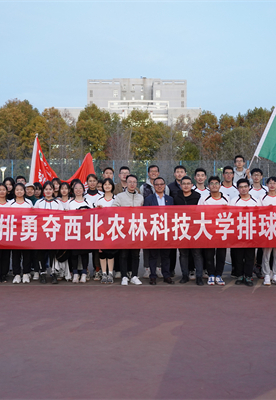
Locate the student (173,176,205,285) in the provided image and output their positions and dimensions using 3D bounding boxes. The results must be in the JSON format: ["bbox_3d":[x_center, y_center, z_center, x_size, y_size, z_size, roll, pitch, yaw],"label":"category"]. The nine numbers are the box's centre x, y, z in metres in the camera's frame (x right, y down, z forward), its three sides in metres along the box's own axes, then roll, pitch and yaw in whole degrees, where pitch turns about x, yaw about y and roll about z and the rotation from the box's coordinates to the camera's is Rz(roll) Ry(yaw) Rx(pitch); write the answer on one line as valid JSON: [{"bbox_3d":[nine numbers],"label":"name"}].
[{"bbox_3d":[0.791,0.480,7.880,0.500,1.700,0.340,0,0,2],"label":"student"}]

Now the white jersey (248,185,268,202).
[{"bbox_3d":[2.077,0.060,8.620,0.460,0.660,0.300,0,1,3],"label":"white jersey"}]

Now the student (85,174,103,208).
[{"bbox_3d":[-0.763,0.451,8.434,0.460,1.764,0.360,0,1,0],"label":"student"}]

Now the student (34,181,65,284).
[{"bbox_3d":[-1.425,0.512,8.009,0.470,1.624,0.380,0,1,-7],"label":"student"}]

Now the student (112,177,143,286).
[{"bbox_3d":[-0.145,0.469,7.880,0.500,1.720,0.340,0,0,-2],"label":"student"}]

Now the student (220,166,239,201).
[{"bbox_3d":[1.546,0.380,8.450,0.480,1.893,0.330,0,0,3],"label":"student"}]

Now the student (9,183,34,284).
[{"bbox_3d":[-1.854,0.529,7.991,0.430,1.591,0.380,0,1,-6],"label":"student"}]

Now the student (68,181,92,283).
[{"bbox_3d":[-0.924,0.515,8.035,0.430,1.618,0.380,0,1,-5],"label":"student"}]

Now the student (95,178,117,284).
[{"bbox_3d":[-0.516,0.497,8.128,0.450,1.683,0.380,0,1,0],"label":"student"}]

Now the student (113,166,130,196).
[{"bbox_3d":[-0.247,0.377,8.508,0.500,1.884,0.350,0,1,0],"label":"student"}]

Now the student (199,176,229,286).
[{"bbox_3d":[1.206,0.480,7.880,0.500,1.700,0.340,0,0,3],"label":"student"}]

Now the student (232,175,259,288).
[{"bbox_3d":[1.672,0.500,7.777,0.480,1.654,0.400,0,1,6],"label":"student"}]

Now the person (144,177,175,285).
[{"bbox_3d":[0.353,0.488,8.085,0.540,1.711,0.380,0,1,0],"label":"person"}]

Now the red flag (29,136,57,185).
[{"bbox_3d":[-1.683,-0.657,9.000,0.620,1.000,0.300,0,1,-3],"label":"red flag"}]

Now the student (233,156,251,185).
[{"bbox_3d":[1.904,0.042,9.200,0.500,1.740,0.360,0,0,3],"label":"student"}]

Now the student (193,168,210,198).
[{"bbox_3d":[1.067,0.401,8.400,0.480,1.853,0.330,0,0,2],"label":"student"}]

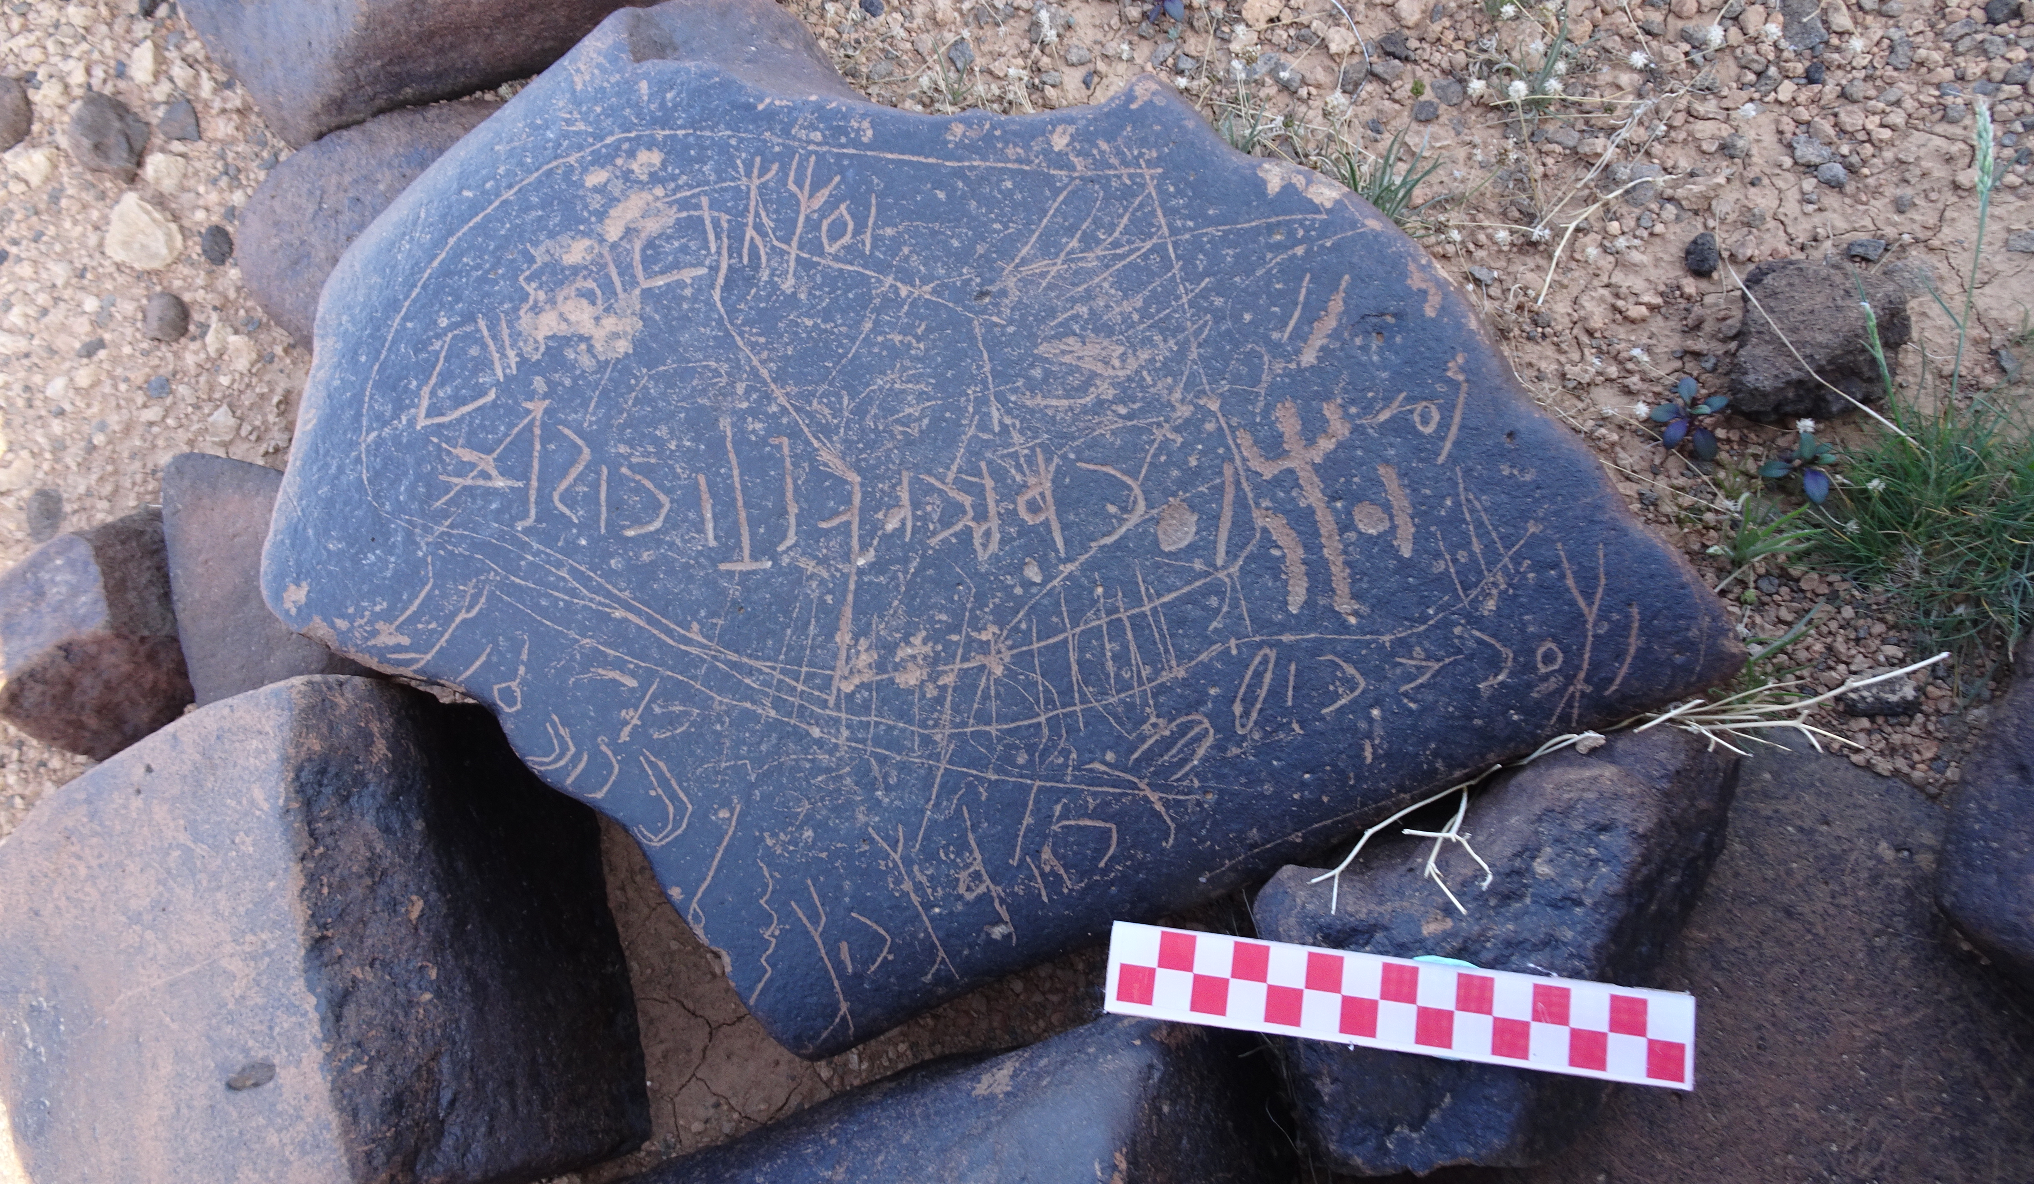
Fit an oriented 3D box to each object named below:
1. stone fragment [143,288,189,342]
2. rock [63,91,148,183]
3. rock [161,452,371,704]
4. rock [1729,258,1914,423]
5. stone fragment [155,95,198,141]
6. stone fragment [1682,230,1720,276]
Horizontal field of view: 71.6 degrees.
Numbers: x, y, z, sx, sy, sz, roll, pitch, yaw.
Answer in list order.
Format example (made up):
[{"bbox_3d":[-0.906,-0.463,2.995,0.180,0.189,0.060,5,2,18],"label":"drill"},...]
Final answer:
[{"bbox_3d":[-0.331,-0.106,0.550,0.015,0.014,0.019,4,72,3],"label":"stone fragment"},{"bbox_3d":[-0.367,-0.184,0.571,0.034,0.024,0.031,20,74,8],"label":"rock"},{"bbox_3d":[-0.257,0.000,0.489,0.066,0.060,0.105,-18,72,-4],"label":"rock"},{"bbox_3d":[0.292,-0.092,0.514,0.059,0.040,0.063,16,73,7],"label":"rock"},{"bbox_3d":[-0.344,-0.194,0.581,0.013,0.010,0.019,-15,72,-3],"label":"stone fragment"},{"bbox_3d":[0.260,-0.128,0.535,0.012,0.013,0.018,-1,72,2],"label":"stone fragment"}]

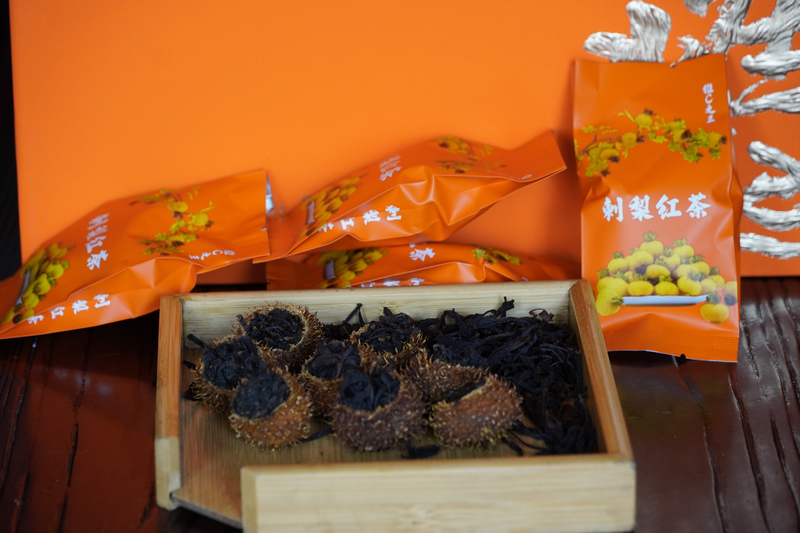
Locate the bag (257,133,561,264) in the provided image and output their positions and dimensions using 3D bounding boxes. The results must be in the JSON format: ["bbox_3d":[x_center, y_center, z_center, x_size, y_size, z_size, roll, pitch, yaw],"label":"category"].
[{"bbox_3d":[0.002,-0.026,1.245,0.119,0.027,0.057,-17,15,-1],"label":"bag"}]

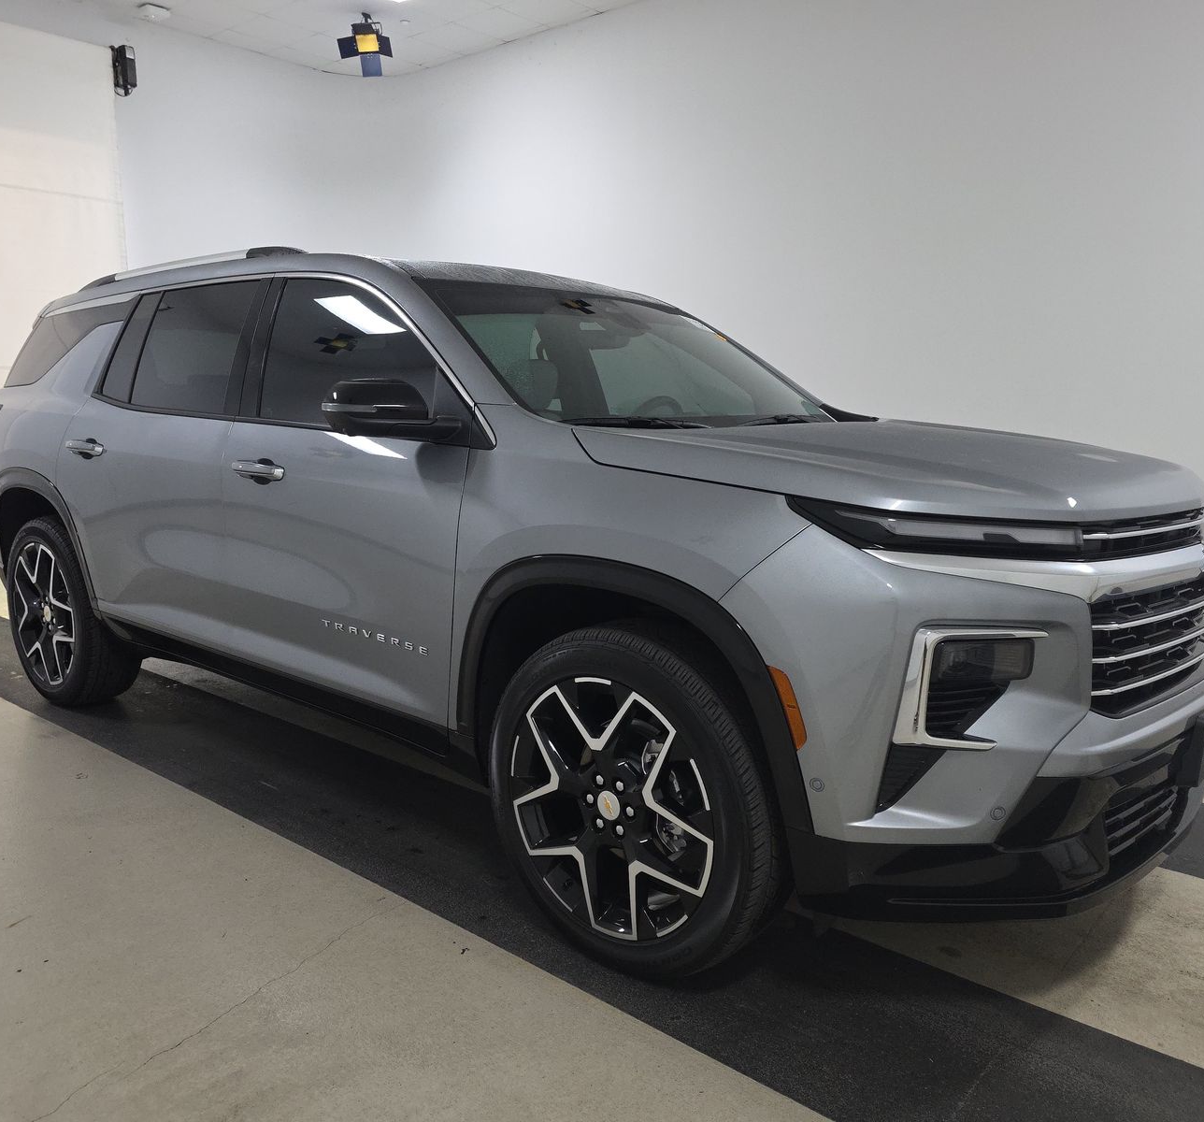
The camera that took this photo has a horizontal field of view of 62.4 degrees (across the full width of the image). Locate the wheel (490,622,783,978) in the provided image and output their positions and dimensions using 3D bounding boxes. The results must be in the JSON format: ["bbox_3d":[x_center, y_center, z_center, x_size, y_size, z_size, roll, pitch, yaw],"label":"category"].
[{"bbox_3d":[0.079,0.548,2.350,0.804,0.804,0.262,8,12,40],"label":"wheel"}]

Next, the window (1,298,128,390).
[{"bbox_3d":[-2.255,-0.901,4.210,1.148,0.361,0.070,9,-9,42],"label":"window"}]

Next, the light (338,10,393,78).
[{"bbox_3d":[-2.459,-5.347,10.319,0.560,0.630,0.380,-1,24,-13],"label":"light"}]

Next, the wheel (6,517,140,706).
[{"bbox_3d":[-2.283,0.210,4.287,0.804,0.804,0.262,8,11,39],"label":"wheel"}]

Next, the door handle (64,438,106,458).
[{"bbox_3d":[-1.945,-0.425,3.752,0.220,0.070,0.052,8,11,39],"label":"door handle"}]

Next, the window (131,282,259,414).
[{"bbox_3d":[-1.392,-0.735,3.438,0.736,0.471,0.045,8,-10,39],"label":"window"}]

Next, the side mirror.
[{"bbox_3d":[-0.530,-0.388,2.504,0.240,0.148,0.265,8,11,39],"label":"side mirror"}]

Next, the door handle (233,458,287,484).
[{"bbox_3d":[-1.036,-0.272,3.011,0.220,0.070,0.052,8,11,39],"label":"door handle"}]

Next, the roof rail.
[{"bbox_3d":[-1.607,-1.092,3.769,1.640,0.070,0.060,9,12,39],"label":"roof rail"}]

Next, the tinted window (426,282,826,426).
[{"bbox_3d":[0.149,-0.649,3.250,1.560,0.104,0.877,-10,50,-50],"label":"tinted window"}]

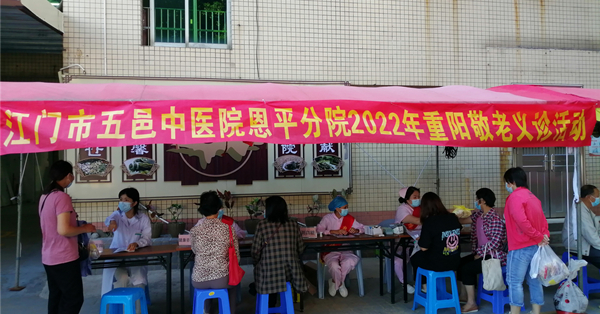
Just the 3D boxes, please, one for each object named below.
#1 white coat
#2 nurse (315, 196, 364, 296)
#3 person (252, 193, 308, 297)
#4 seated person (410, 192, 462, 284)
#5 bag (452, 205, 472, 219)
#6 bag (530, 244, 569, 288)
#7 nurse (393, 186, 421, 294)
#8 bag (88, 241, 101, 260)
[{"bbox_3d":[-1.898,1.034,4.930,0.530,0.900,0.480,-1,-1,0],"label":"white coat"},{"bbox_3d":[0.487,1.048,5.420,0.560,1.170,0.620,-1,-1,-3],"label":"nurse"},{"bbox_3d":[-0.220,1.018,4.458,0.560,1.280,0.700,-1,-1,-12],"label":"person"},{"bbox_3d":[1.434,0.982,4.770,0.500,1.230,0.700,-1,-1,-23],"label":"seated person"},{"bbox_3d":[1.821,0.611,5.050,0.220,0.160,0.180,-1,-1,11],"label":"bag"},{"bbox_3d":[2.261,0.972,4.100,0.310,0.380,0.250,0,-1,-37],"label":"bag"},{"bbox_3d":[1.361,0.994,5.500,0.500,1.250,0.650,0,-1,-30],"label":"nurse"},{"bbox_3d":[-1.806,0.824,3.970,0.110,0.175,0.090,-1,-1,-11],"label":"bag"}]

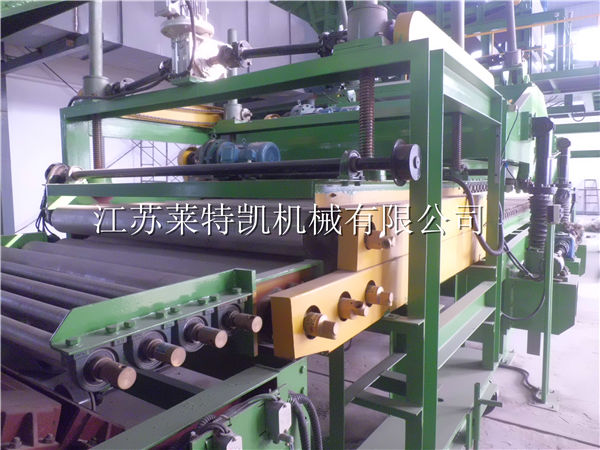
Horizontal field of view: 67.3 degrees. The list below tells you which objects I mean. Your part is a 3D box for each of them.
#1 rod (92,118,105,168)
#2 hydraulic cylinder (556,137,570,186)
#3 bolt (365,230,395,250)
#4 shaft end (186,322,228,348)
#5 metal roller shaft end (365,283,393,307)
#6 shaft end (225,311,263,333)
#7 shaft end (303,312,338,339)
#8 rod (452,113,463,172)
[{"bbox_3d":[-1.769,-0.712,3.962,0.078,0.490,0.078,3,6,34],"label":"rod"},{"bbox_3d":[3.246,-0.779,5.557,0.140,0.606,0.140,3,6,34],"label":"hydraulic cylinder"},{"bbox_3d":[0.333,0.064,1.867,0.102,0.076,0.076,3,7,35],"label":"bolt"},{"bbox_3d":[-0.324,0.382,1.561,0.145,0.061,0.061,3,6,34],"label":"shaft end"},{"bbox_3d":[0.432,0.385,2.445,0.120,0.095,0.095,3,6,34],"label":"metal roller shaft end"},{"bbox_3d":[-0.219,0.367,1.713,0.145,0.061,0.061,3,6,34],"label":"shaft end"},{"bbox_3d":[0.095,0.436,1.951,0.128,0.092,0.092,3,6,34],"label":"shaft end"},{"bbox_3d":[1.391,-0.724,3.969,0.077,0.510,0.077,3,6,34],"label":"rod"}]

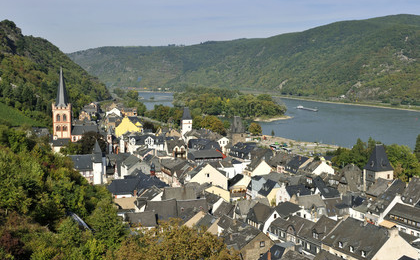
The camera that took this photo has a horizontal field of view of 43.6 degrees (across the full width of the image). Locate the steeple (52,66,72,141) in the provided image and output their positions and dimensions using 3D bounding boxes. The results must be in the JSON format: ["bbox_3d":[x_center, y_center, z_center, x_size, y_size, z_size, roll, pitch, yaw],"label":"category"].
[{"bbox_3d":[-86.000,-12.220,306.170,10.000,48.000,10.000,-1,5,-12],"label":"steeple"}]

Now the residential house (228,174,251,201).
[{"bbox_3d":[10.200,21.090,190.250,7.800,11.000,8.500,-1,5,-15],"label":"residential house"}]

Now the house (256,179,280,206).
[{"bbox_3d":[21.423,22.222,179.954,8.000,9.300,6.200,-3,6,-28],"label":"house"}]

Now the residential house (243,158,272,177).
[{"bbox_3d":[19.000,17.850,219.870,10.500,12.000,11.000,-3,6,-30],"label":"residential house"}]

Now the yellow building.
[{"bbox_3d":[-56.000,-1.930,363.360,16.000,17.000,15.000,1,5,12],"label":"yellow building"}]

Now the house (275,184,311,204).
[{"bbox_3d":[28.000,22.750,172.220,9.500,11.000,7.500,-2,6,-20],"label":"house"}]

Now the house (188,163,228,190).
[{"bbox_3d":[-0.849,18.526,202.705,13.300,12.300,8.000,-2,6,-16],"label":"house"}]

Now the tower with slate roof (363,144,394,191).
[{"bbox_3d":[66.121,15.253,205.404,9.300,18.300,6.500,-3,6,-28],"label":"tower with slate roof"}]

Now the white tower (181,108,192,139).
[{"bbox_3d":[-14.955,-2.195,341.358,6.500,27.000,6.500,-1,6,-11],"label":"white tower"}]

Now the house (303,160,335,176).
[{"bbox_3d":[45.615,17.798,220.718,11.000,10.300,8.000,-3,6,-28],"label":"house"}]

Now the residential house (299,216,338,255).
[{"bbox_3d":[28.600,26.630,124.880,11.000,12.000,7.200,-3,6,-30],"label":"residential house"}]

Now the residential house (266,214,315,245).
[{"bbox_3d":[22.100,26.940,132.340,9.000,10.000,13.000,-3,6,-30],"label":"residential house"}]

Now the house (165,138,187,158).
[{"bbox_3d":[-19.200,11.930,278.480,11.000,13.000,9.500,-2,6,-23],"label":"house"}]

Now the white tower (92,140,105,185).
[{"bbox_3d":[-44.444,14.368,208.333,3.700,19.500,3.700,-2,6,-23],"label":"white tower"}]

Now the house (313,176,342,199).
[{"bbox_3d":[40.939,21.686,182.917,8.500,9.800,6.500,-3,6,-28],"label":"house"}]

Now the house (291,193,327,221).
[{"bbox_3d":[30.638,24.186,160.051,9.300,9.200,7.500,-3,6,-28],"label":"house"}]

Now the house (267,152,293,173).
[{"bbox_3d":[33.404,15.726,238.602,9.000,11.000,14.000,-3,6,-28],"label":"house"}]

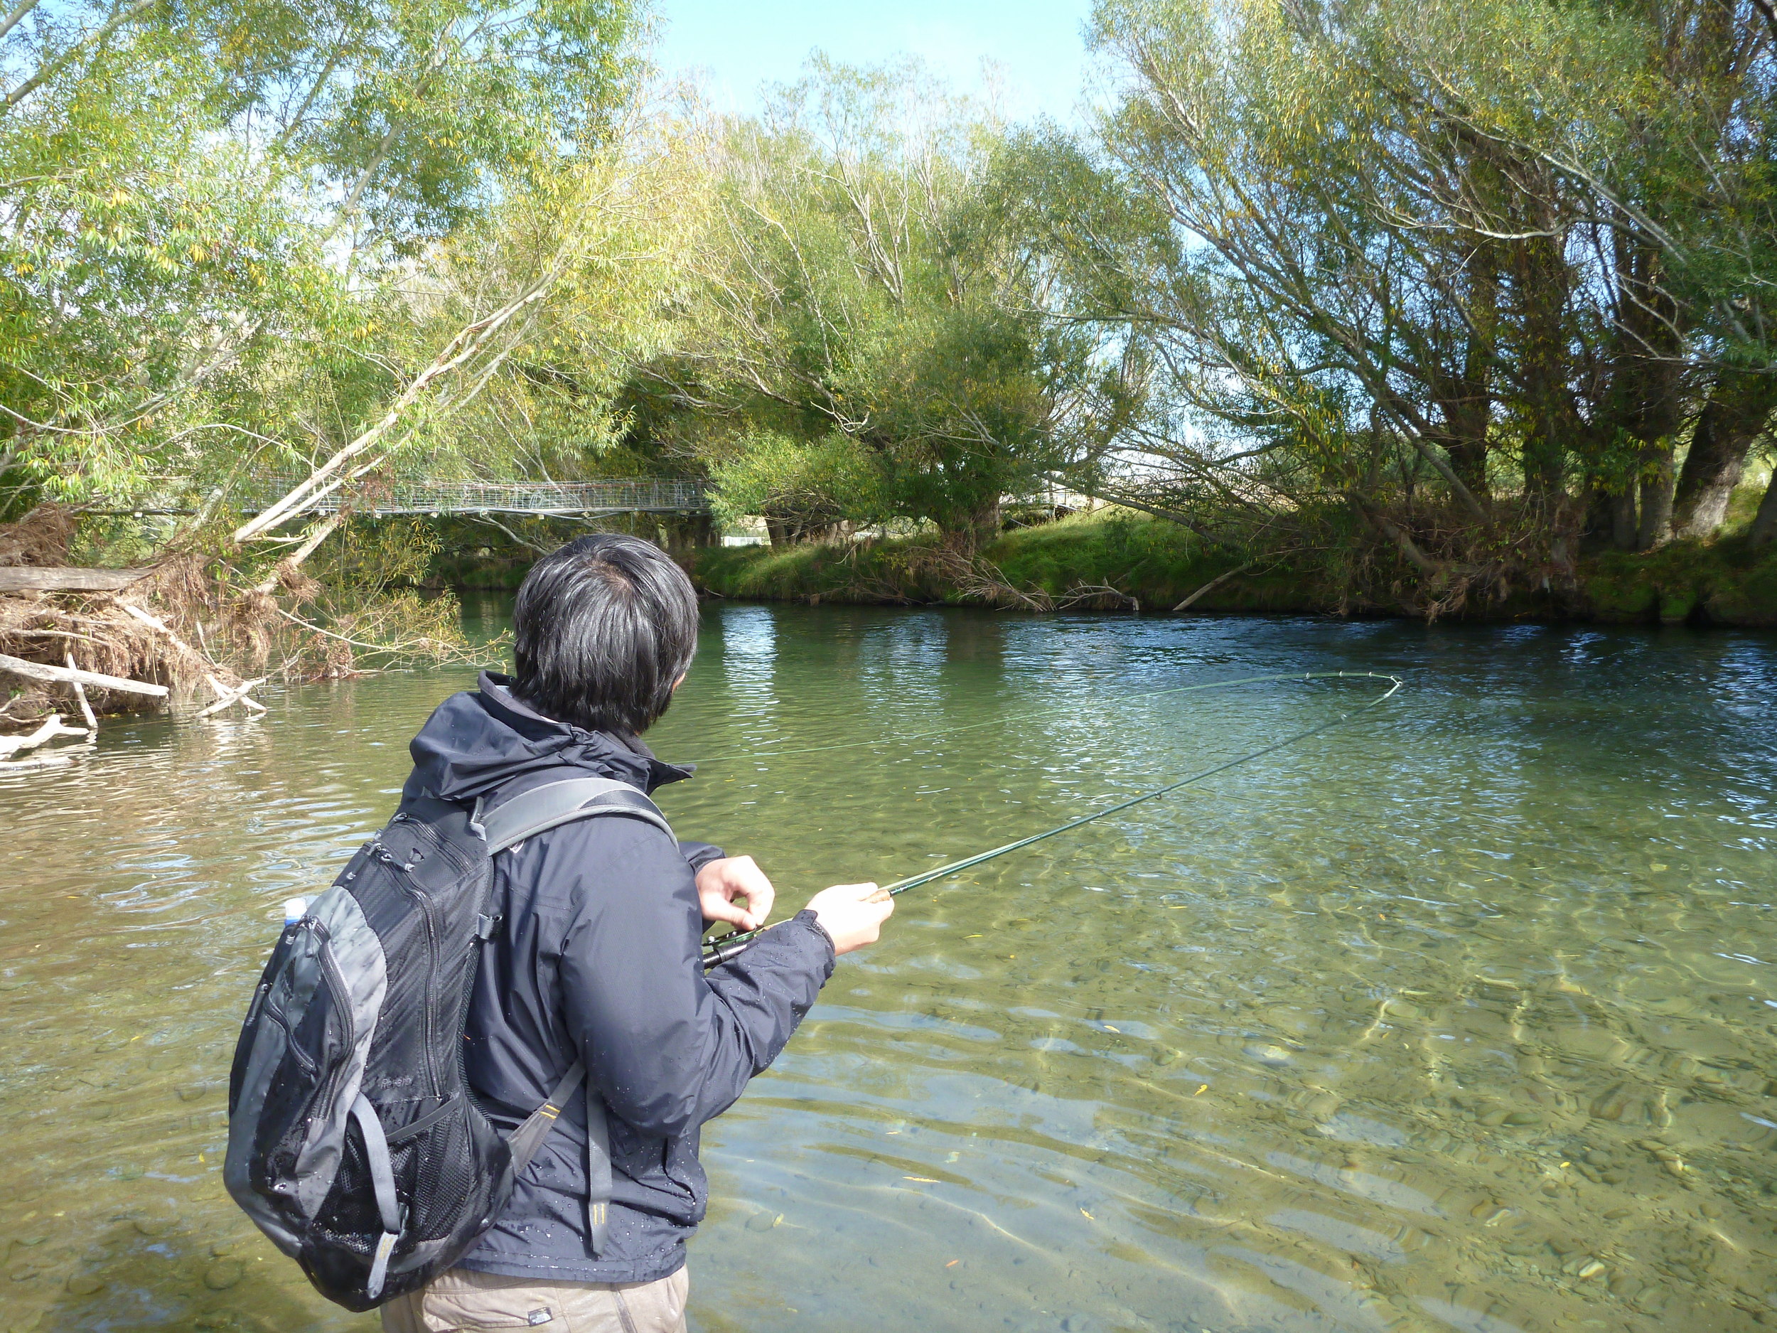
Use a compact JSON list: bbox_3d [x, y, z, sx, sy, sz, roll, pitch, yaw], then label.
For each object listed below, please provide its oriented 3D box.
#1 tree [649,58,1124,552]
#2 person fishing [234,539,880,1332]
[{"bbox_3d":[-0.050,-7.700,30.500,10.000,10.400,8.500,0,5,0],"label":"tree"},{"bbox_3d":[-0.335,0.690,1.600,0.740,1.660,0.520,-4,7,-42],"label":"person fishing"}]

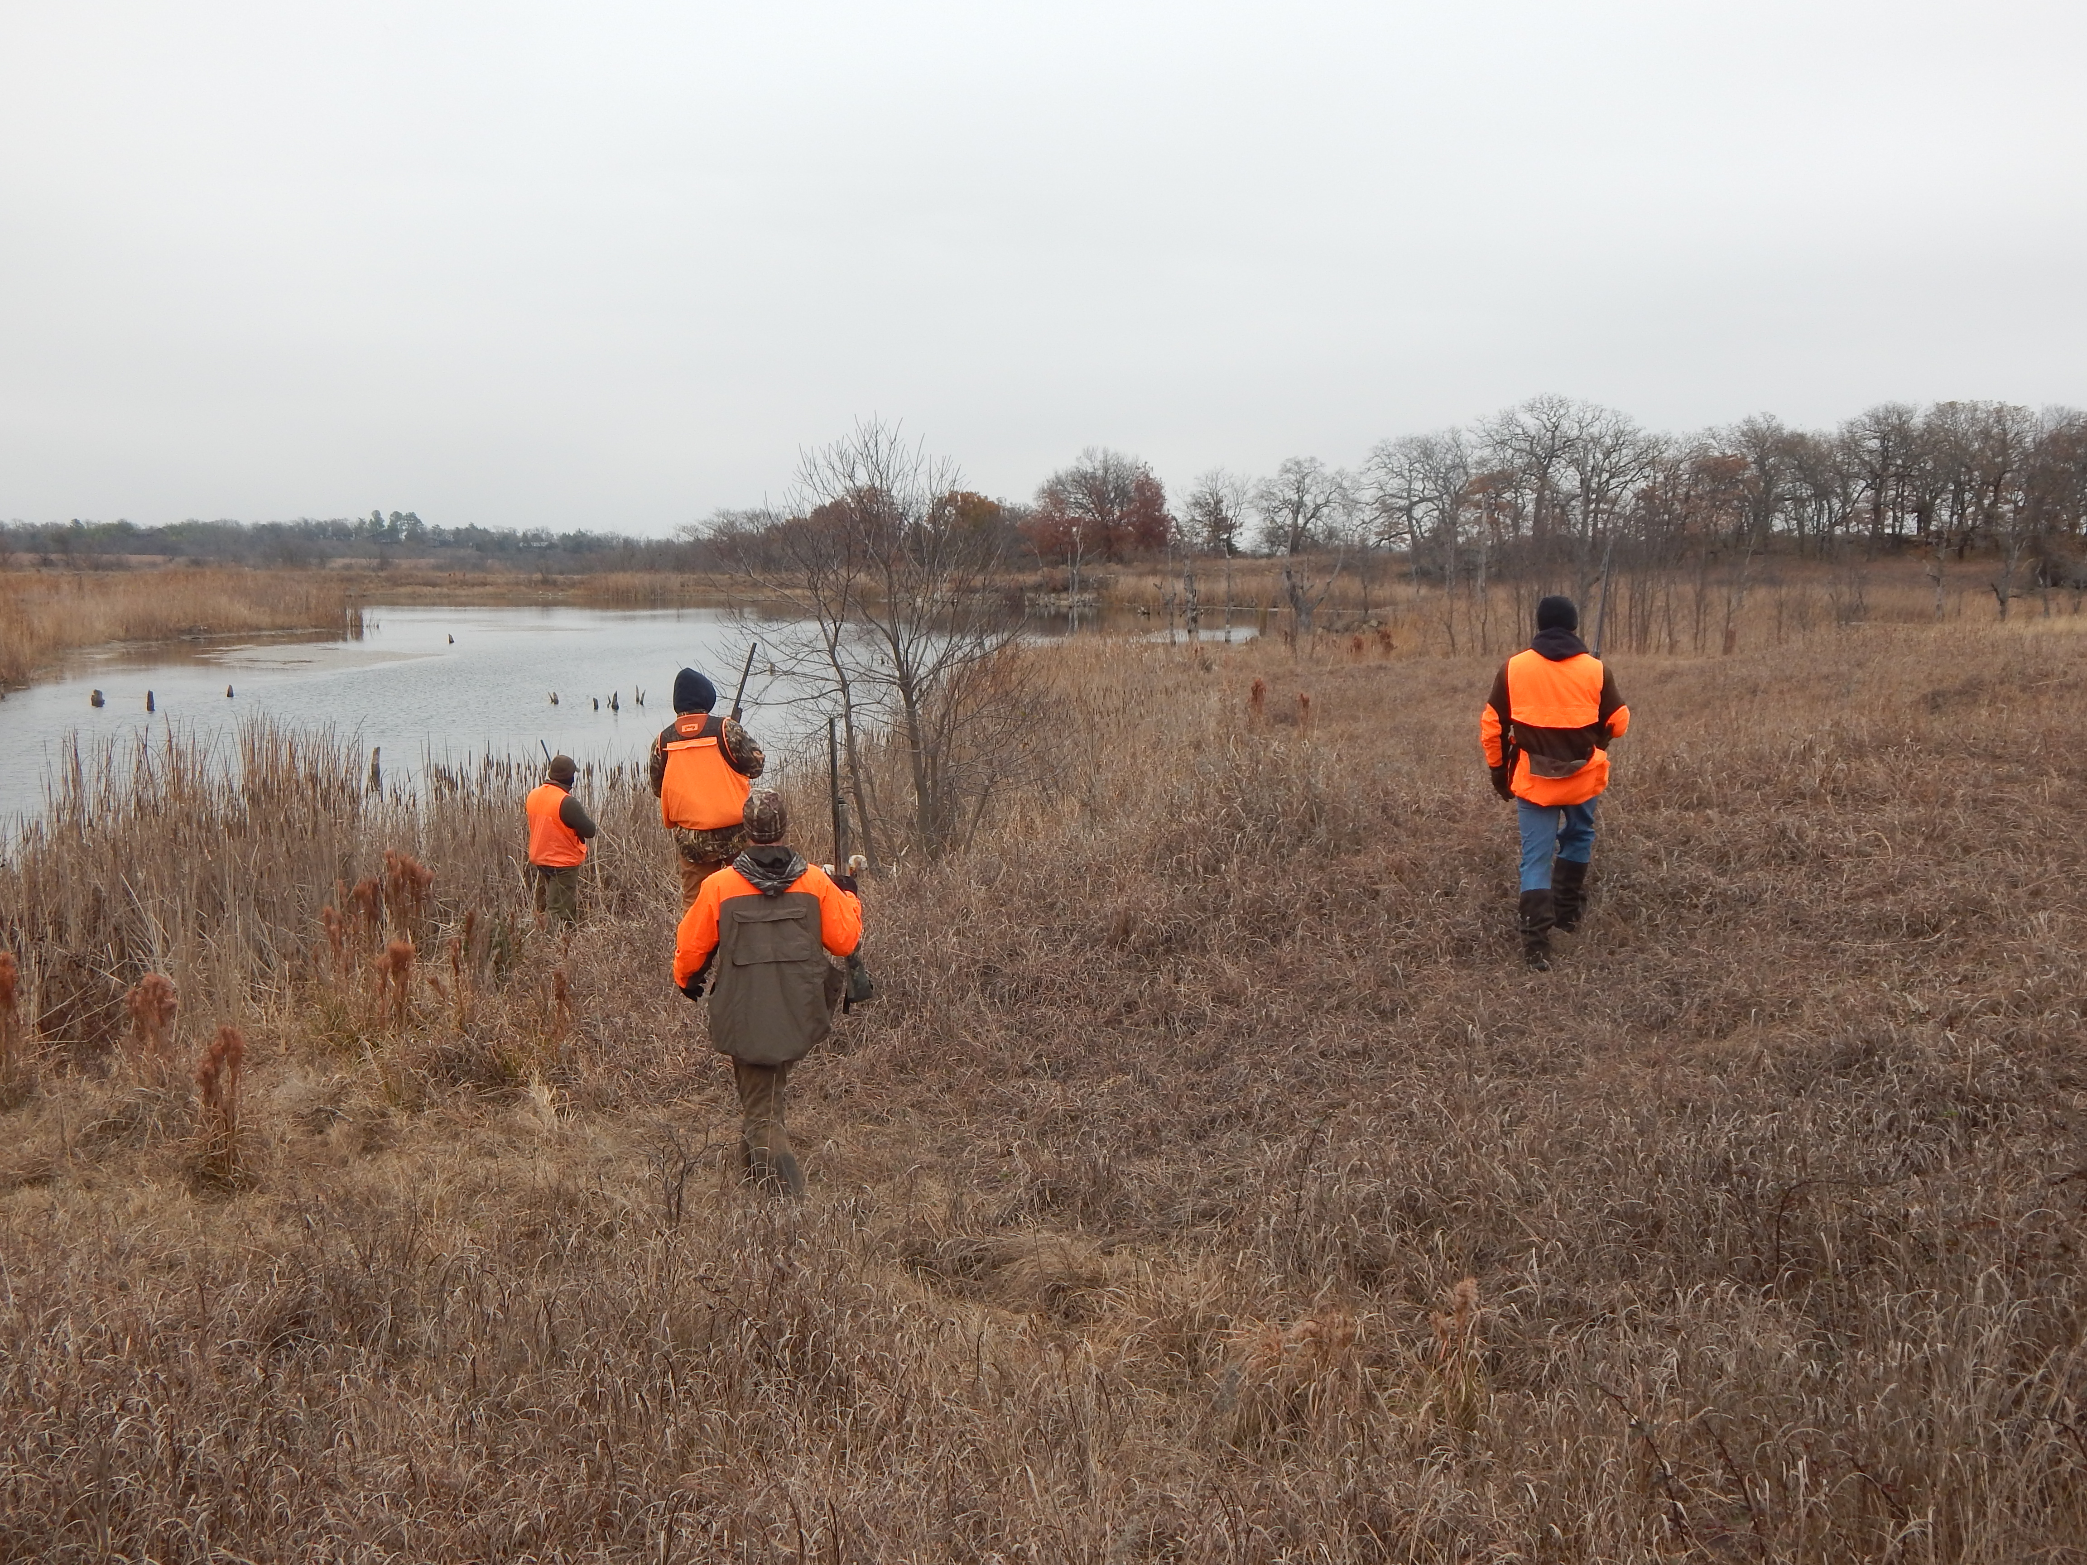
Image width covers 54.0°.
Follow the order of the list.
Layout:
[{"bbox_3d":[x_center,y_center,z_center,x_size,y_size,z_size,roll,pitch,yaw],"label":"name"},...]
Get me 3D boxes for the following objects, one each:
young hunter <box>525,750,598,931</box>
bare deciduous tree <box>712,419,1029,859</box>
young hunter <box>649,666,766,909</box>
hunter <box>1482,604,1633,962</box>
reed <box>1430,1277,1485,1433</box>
[{"bbox_3d":[-3.364,0.598,14.288,0.480,1.600,0.450,3,7,28],"label":"young hunter"},{"bbox_3d":[-1.461,-1.090,17.411,2.600,3.850,2.400,0,6,0],"label":"bare deciduous tree"},{"bbox_3d":[-1.699,0.277,10.394,0.550,1.720,0.480,1,6,8],"label":"young hunter"},{"bbox_3d":[2.397,0.014,9.597,0.660,1.770,0.520,1,6,9],"label":"hunter"},{"bbox_3d":[0.903,1.267,4.471,0.120,0.380,0.120,0,6,0],"label":"reed"}]

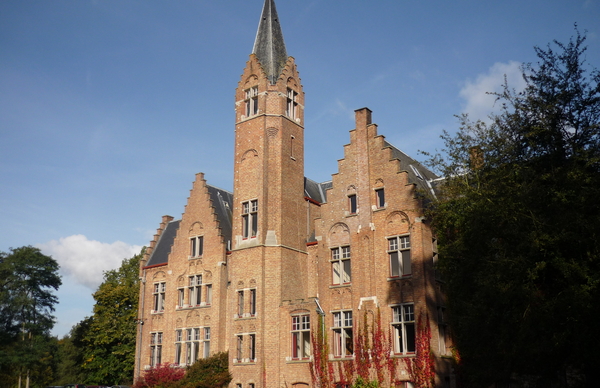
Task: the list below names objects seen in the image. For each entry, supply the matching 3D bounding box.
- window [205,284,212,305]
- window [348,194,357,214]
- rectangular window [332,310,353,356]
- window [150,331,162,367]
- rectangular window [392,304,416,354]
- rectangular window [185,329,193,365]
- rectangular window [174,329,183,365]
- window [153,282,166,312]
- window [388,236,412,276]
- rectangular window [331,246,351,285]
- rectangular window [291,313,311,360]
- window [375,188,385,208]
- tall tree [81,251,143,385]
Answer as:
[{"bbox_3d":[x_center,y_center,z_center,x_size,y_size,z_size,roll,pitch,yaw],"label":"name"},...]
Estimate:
[{"bbox_3d":[-7.651,8.574,48.409,0.710,1.830,0.220,-14,-22,34],"label":"window"},{"bbox_3d":[3.636,0.678,38.971,0.639,1.349,0.250,-14,-23,34],"label":"window"},{"bbox_3d":[2.812,9.055,36.803,1.524,2.966,0.250,-14,-23,34],"label":"rectangular window"},{"bbox_3d":[-12.432,13.589,49.912,1.545,2.925,0.250,-14,-23,34],"label":"window"},{"bbox_3d":[6.416,8.384,35.353,1.570,3.130,0.220,-14,-22,34],"label":"rectangular window"},{"bbox_3d":[-9.291,12.927,48.256,0.860,2.960,0.220,-14,-22,34],"label":"rectangular window"},{"bbox_3d":[-10.140,12.998,48.318,0.824,2.925,0.250,-14,-23,34],"label":"rectangular window"},{"bbox_3d":[-12.757,9.464,52.112,1.590,2.770,0.220,-14,-22,34],"label":"window"},{"bbox_3d":[6.434,4.047,36.741,1.570,2.810,0.220,-14,-22,34],"label":"window"},{"bbox_3d":[2.840,4.938,39.201,1.570,2.750,0.220,-14,-22,34],"label":"rectangular window"},{"bbox_3d":[0.119,9.723,38.685,1.576,3.049,0.250,-14,-23,34],"label":"rectangular window"},{"bbox_3d":[5.446,0.336,38.696,0.690,1.470,0.220,-14,-22,34],"label":"window"},{"bbox_3d":[-23.395,16.801,76.688,12.000,20.000,12.000,-14,-23,34],"label":"tall tree"}]

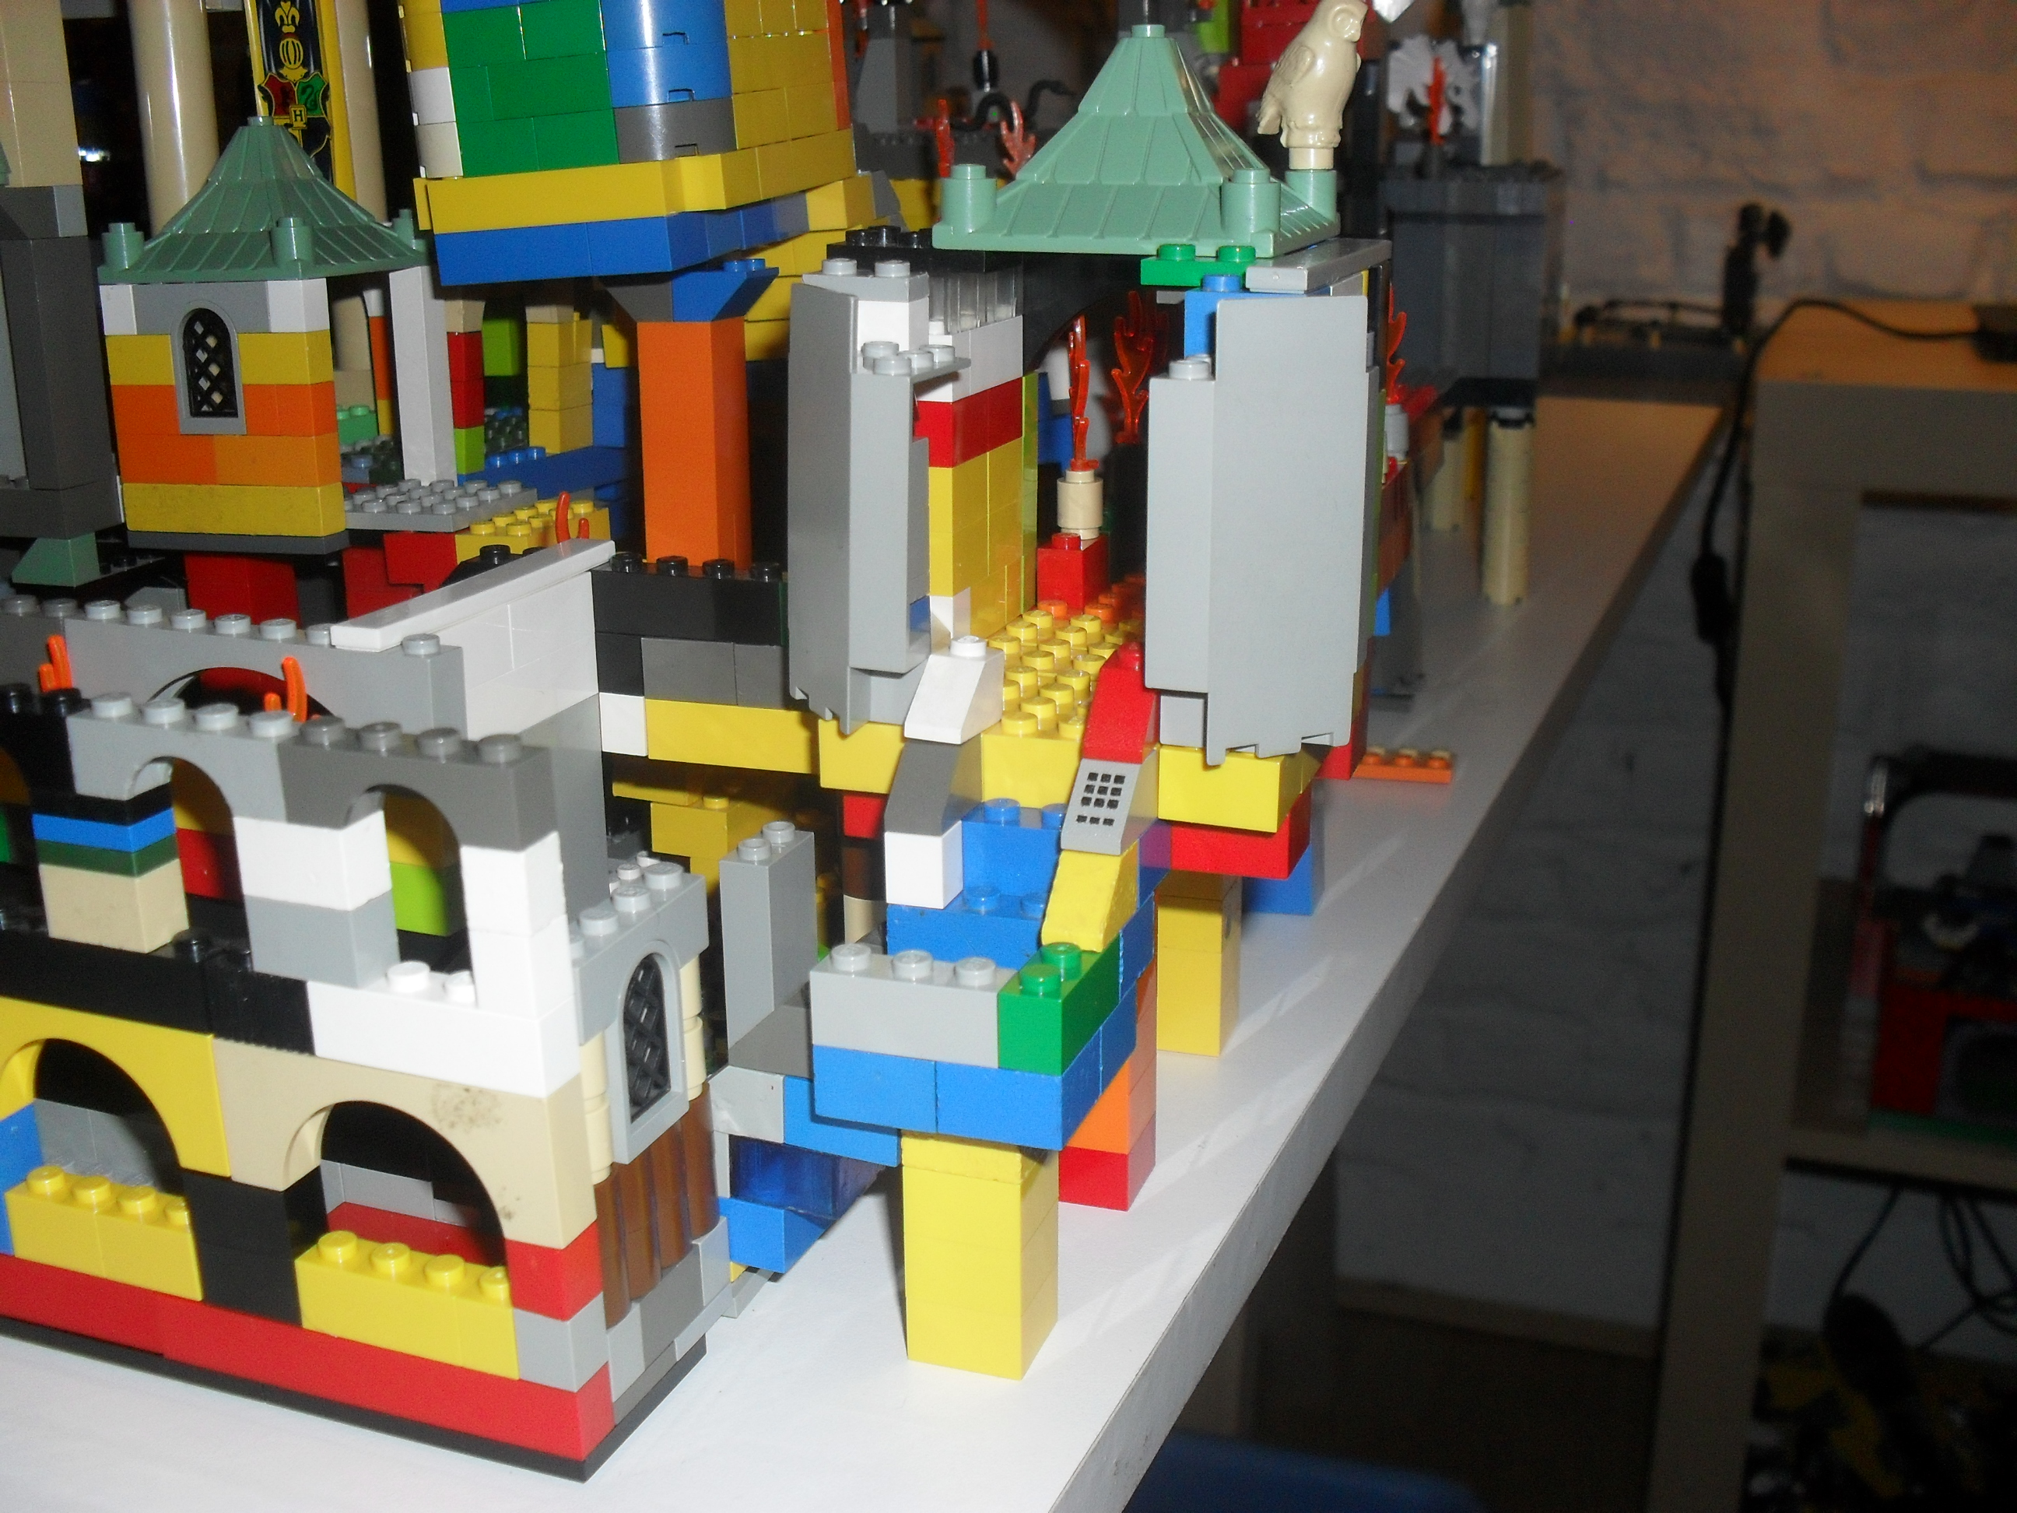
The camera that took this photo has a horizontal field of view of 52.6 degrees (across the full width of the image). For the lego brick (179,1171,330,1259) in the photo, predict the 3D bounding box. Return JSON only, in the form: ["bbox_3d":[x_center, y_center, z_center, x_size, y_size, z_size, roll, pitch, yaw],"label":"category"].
[{"bbox_3d":[-0.095,0.056,0.259,0.016,0.011,0.008,6,18,21],"label":"lego brick"}]

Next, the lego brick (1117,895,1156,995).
[{"bbox_3d":[0.010,0.024,0.271,0.014,0.011,0.016,5,17,19],"label":"lego brick"}]

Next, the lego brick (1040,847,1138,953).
[{"bbox_3d":[0.010,0.017,0.260,0.008,0.011,0.016,5,17,19],"label":"lego brick"}]

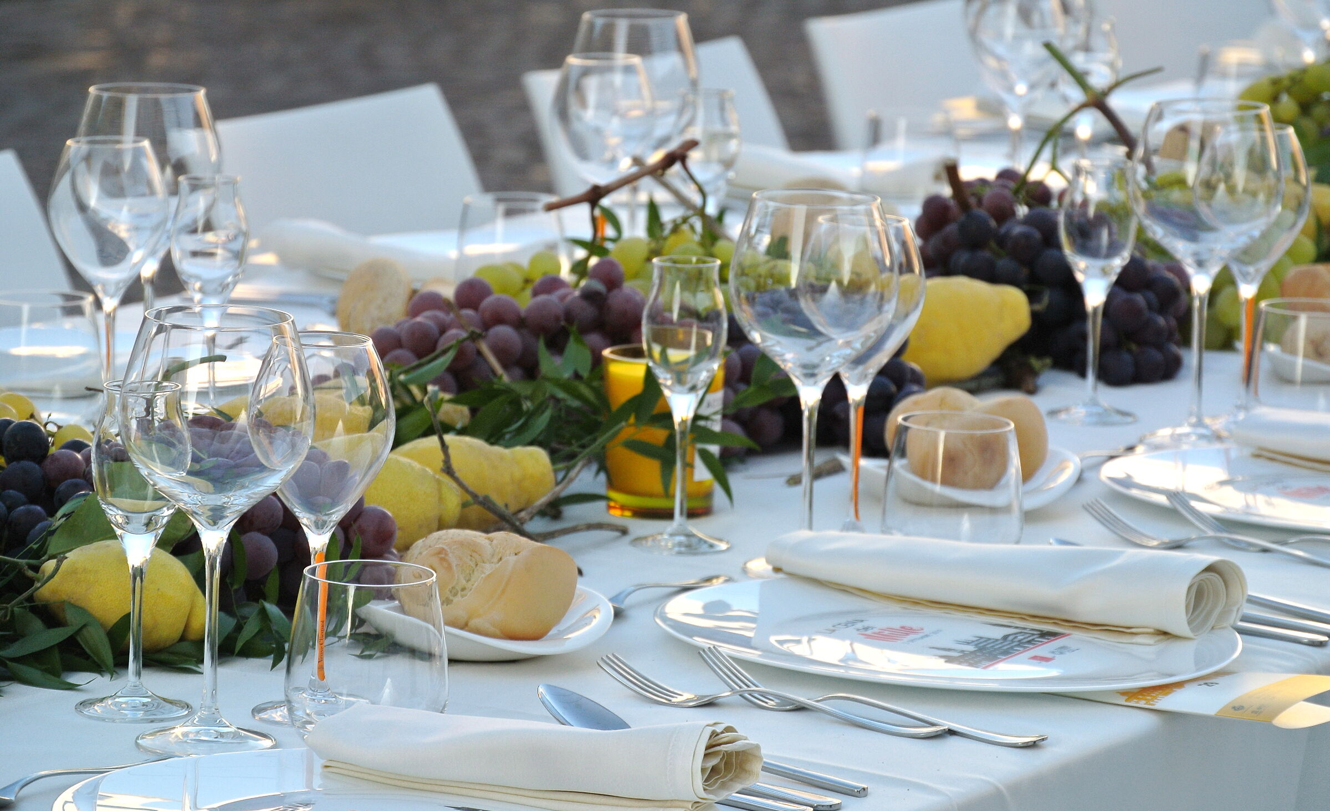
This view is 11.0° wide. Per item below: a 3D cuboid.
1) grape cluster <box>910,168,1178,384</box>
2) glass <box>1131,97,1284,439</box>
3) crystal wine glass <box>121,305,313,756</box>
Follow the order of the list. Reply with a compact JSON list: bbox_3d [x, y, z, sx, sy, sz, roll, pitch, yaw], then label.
[{"bbox_3d":[0.269,-0.089,4.800,0.188,0.140,0.145,2,10,0],"label":"grape cluster"},{"bbox_3d":[0.354,-0.086,4.503,0.097,0.221,0.097,2,9,0],"label":"glass"},{"bbox_3d":[-0.226,0.064,3.447,0.097,0.221,0.097,2,9,0],"label":"crystal wine glass"}]

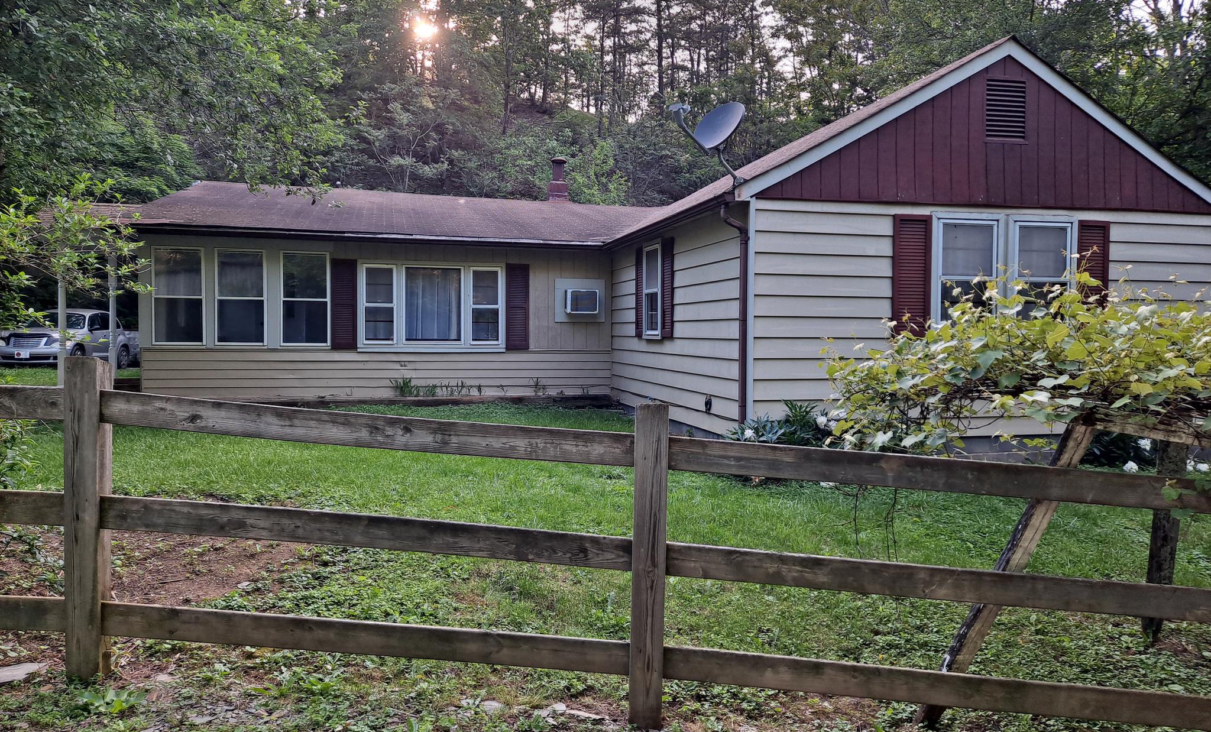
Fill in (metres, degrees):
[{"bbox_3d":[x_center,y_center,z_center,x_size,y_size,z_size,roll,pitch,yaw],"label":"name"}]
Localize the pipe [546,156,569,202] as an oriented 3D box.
[{"bbox_3d":[-1.015,-4.010,18.837,0.420,0.955,0.420,0,2,-13],"label":"pipe"}]

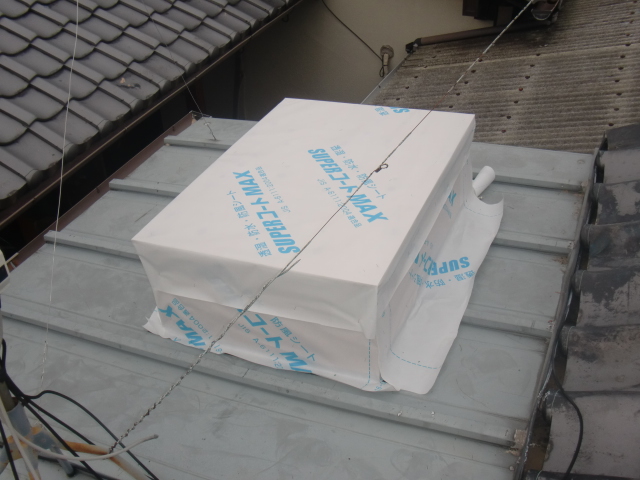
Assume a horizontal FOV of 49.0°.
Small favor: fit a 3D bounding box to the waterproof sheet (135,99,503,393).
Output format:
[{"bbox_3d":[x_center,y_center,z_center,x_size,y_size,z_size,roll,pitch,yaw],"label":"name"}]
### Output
[{"bbox_3d":[0.064,-0.086,2.326,0.890,0.345,1.085,9,38,22],"label":"waterproof sheet"}]

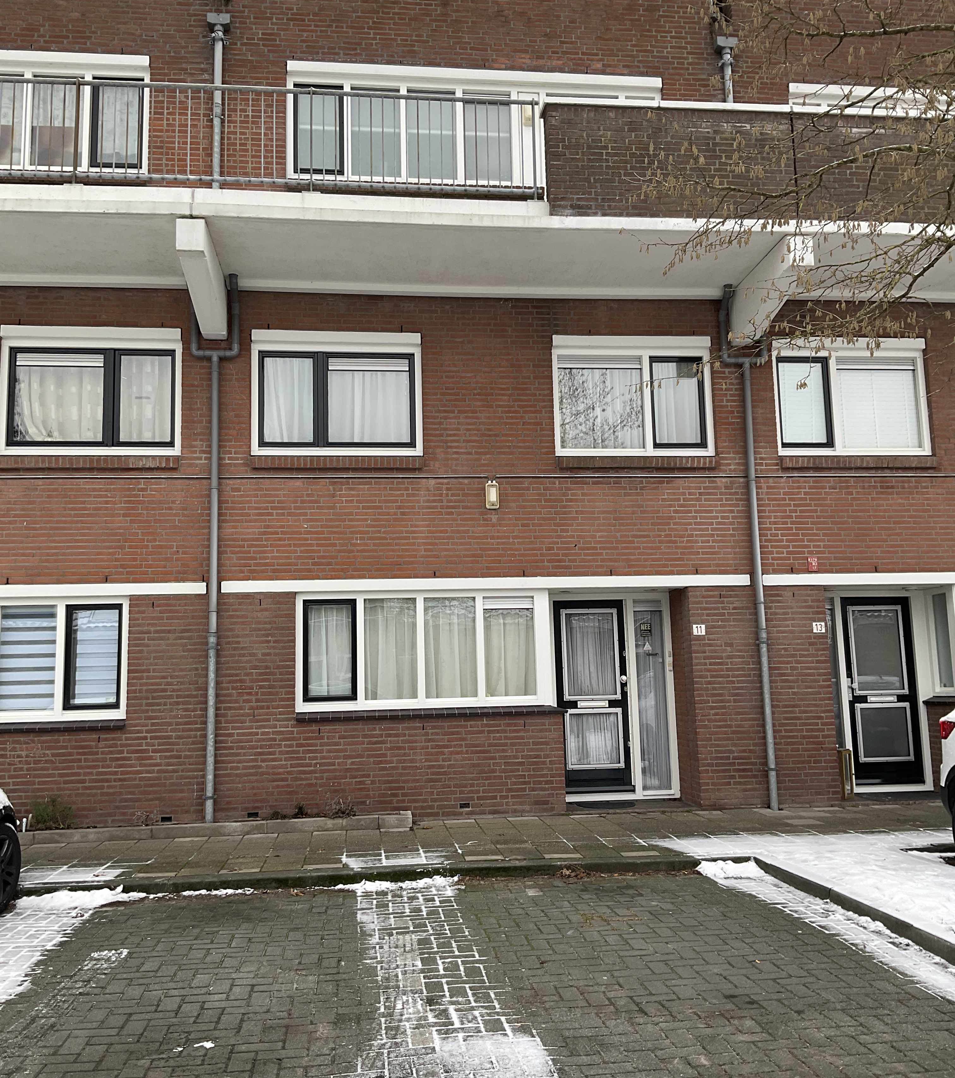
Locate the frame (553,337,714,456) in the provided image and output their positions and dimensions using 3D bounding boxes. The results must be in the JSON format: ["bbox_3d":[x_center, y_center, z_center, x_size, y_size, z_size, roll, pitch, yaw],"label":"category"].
[{"bbox_3d":[1.610,-1.470,11.000,1.670,1.272,0.120,0,-9,-6],"label":"frame"}]

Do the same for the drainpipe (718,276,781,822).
[{"bbox_3d":[2.848,0.012,10.719,0.514,5.300,0.290,0,-9,-6],"label":"drainpipe"}]

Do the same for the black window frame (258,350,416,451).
[{"bbox_3d":[-1.400,-1.387,10.688,1.559,0.982,0.080,0,-9,-6],"label":"black window frame"}]

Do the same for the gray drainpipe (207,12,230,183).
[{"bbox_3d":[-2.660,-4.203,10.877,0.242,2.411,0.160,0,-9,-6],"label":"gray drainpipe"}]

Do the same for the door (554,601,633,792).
[{"bbox_3d":[1.224,1.643,11.217,0.790,2.006,0.060,0,-9,-6],"label":"door"}]

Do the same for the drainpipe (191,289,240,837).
[{"bbox_3d":[-2.531,0.002,10.150,0.476,5.236,0.290,0,-9,-6],"label":"drainpipe"}]

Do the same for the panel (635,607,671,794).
[{"bbox_3d":[1.853,1.701,11.285,0.328,1.891,0.040,0,-9,-6],"label":"panel"}]

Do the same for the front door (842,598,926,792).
[{"bbox_3d":[4.370,1.626,11.554,0.820,2.018,0.060,0,-9,-6],"label":"front door"}]

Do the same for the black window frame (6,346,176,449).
[{"bbox_3d":[-3.768,-1.383,10.436,1.588,1.000,0.080,0,-9,-6],"label":"black window frame"}]

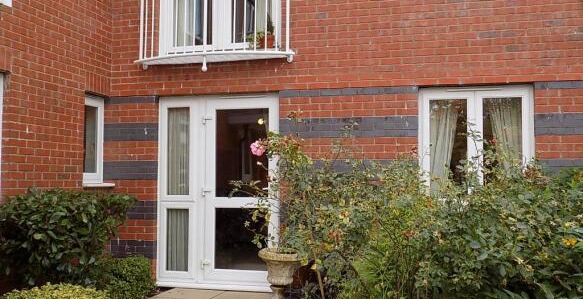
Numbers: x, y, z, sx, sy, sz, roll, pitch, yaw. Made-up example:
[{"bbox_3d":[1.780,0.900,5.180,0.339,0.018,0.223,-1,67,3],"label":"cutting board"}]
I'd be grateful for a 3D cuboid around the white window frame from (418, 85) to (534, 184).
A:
[{"bbox_3d":[1.863,-0.057,5.801,1.110,1.190,0.120,-1,-3,13],"label":"white window frame"}]

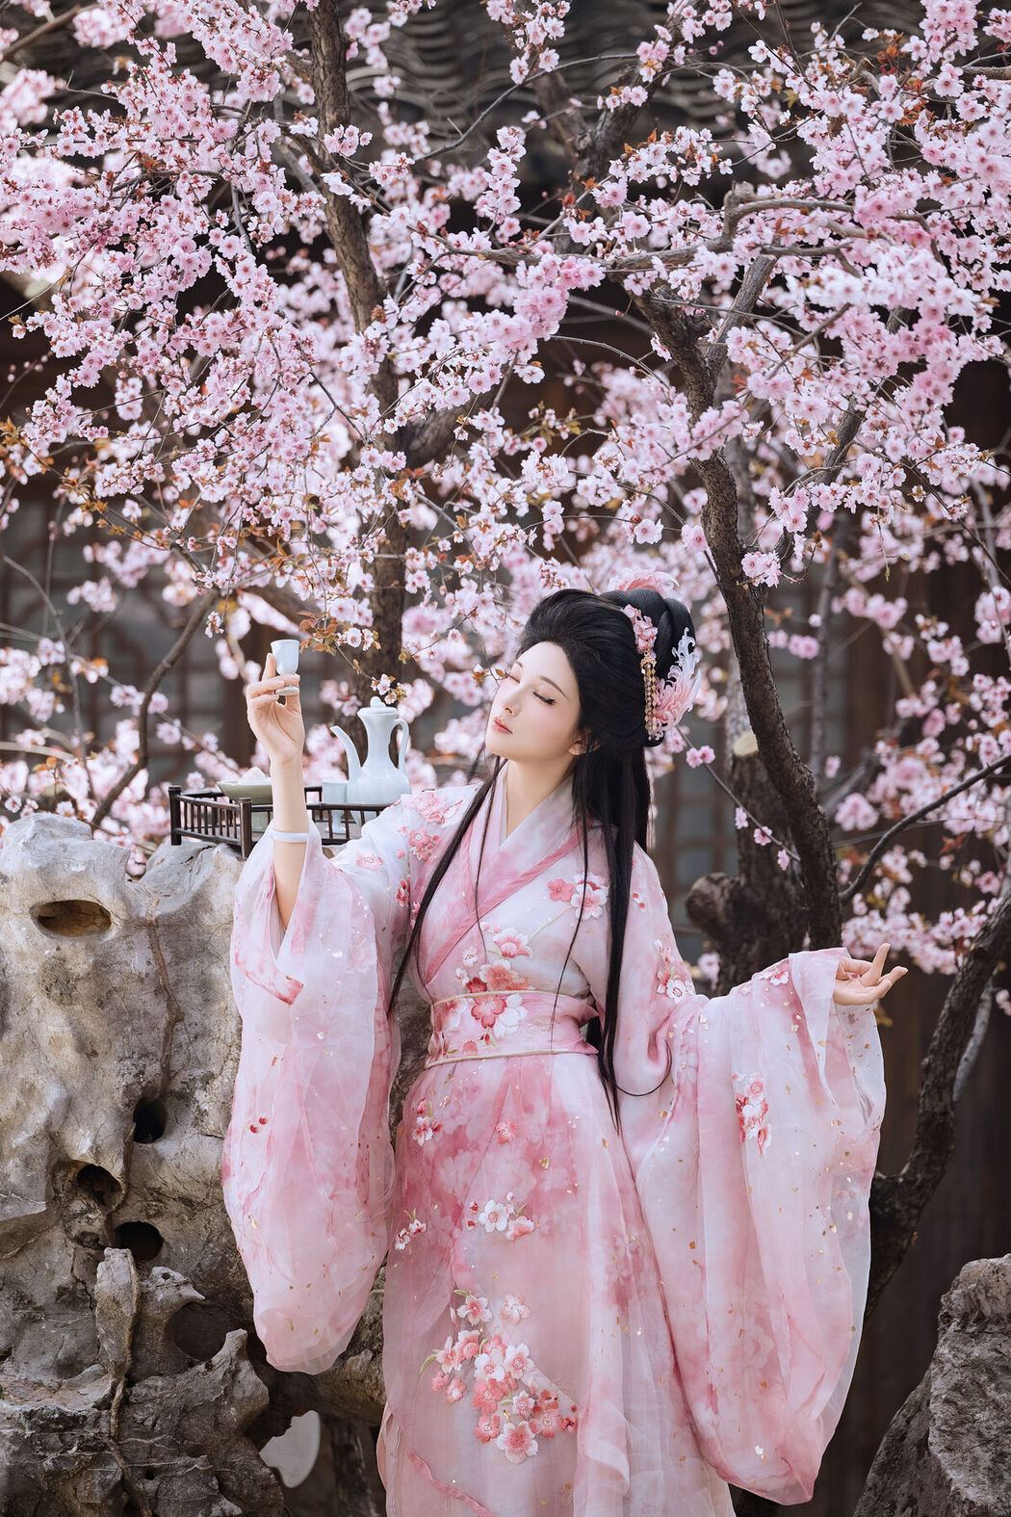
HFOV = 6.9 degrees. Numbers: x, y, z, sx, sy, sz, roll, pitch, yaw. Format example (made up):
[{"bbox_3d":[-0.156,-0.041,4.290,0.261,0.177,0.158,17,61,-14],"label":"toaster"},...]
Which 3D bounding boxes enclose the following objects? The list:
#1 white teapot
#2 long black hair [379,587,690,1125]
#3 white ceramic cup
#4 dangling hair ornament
[{"bbox_3d":[-0.196,0.009,12.200,0.120,0.193,0.095,0,2,-9],"label":"white teapot"},{"bbox_3d":[0.051,0.136,12.000,0.270,0.760,0.380,2,3,38],"label":"long black hair"},{"bbox_3d":[-0.307,-0.128,11.800,0.041,0.073,0.041,-3,-12,-1],"label":"white ceramic cup"},{"bbox_3d":[0.218,-0.148,12.030,0.125,0.237,0.120,0,2,-6],"label":"dangling hair ornament"}]

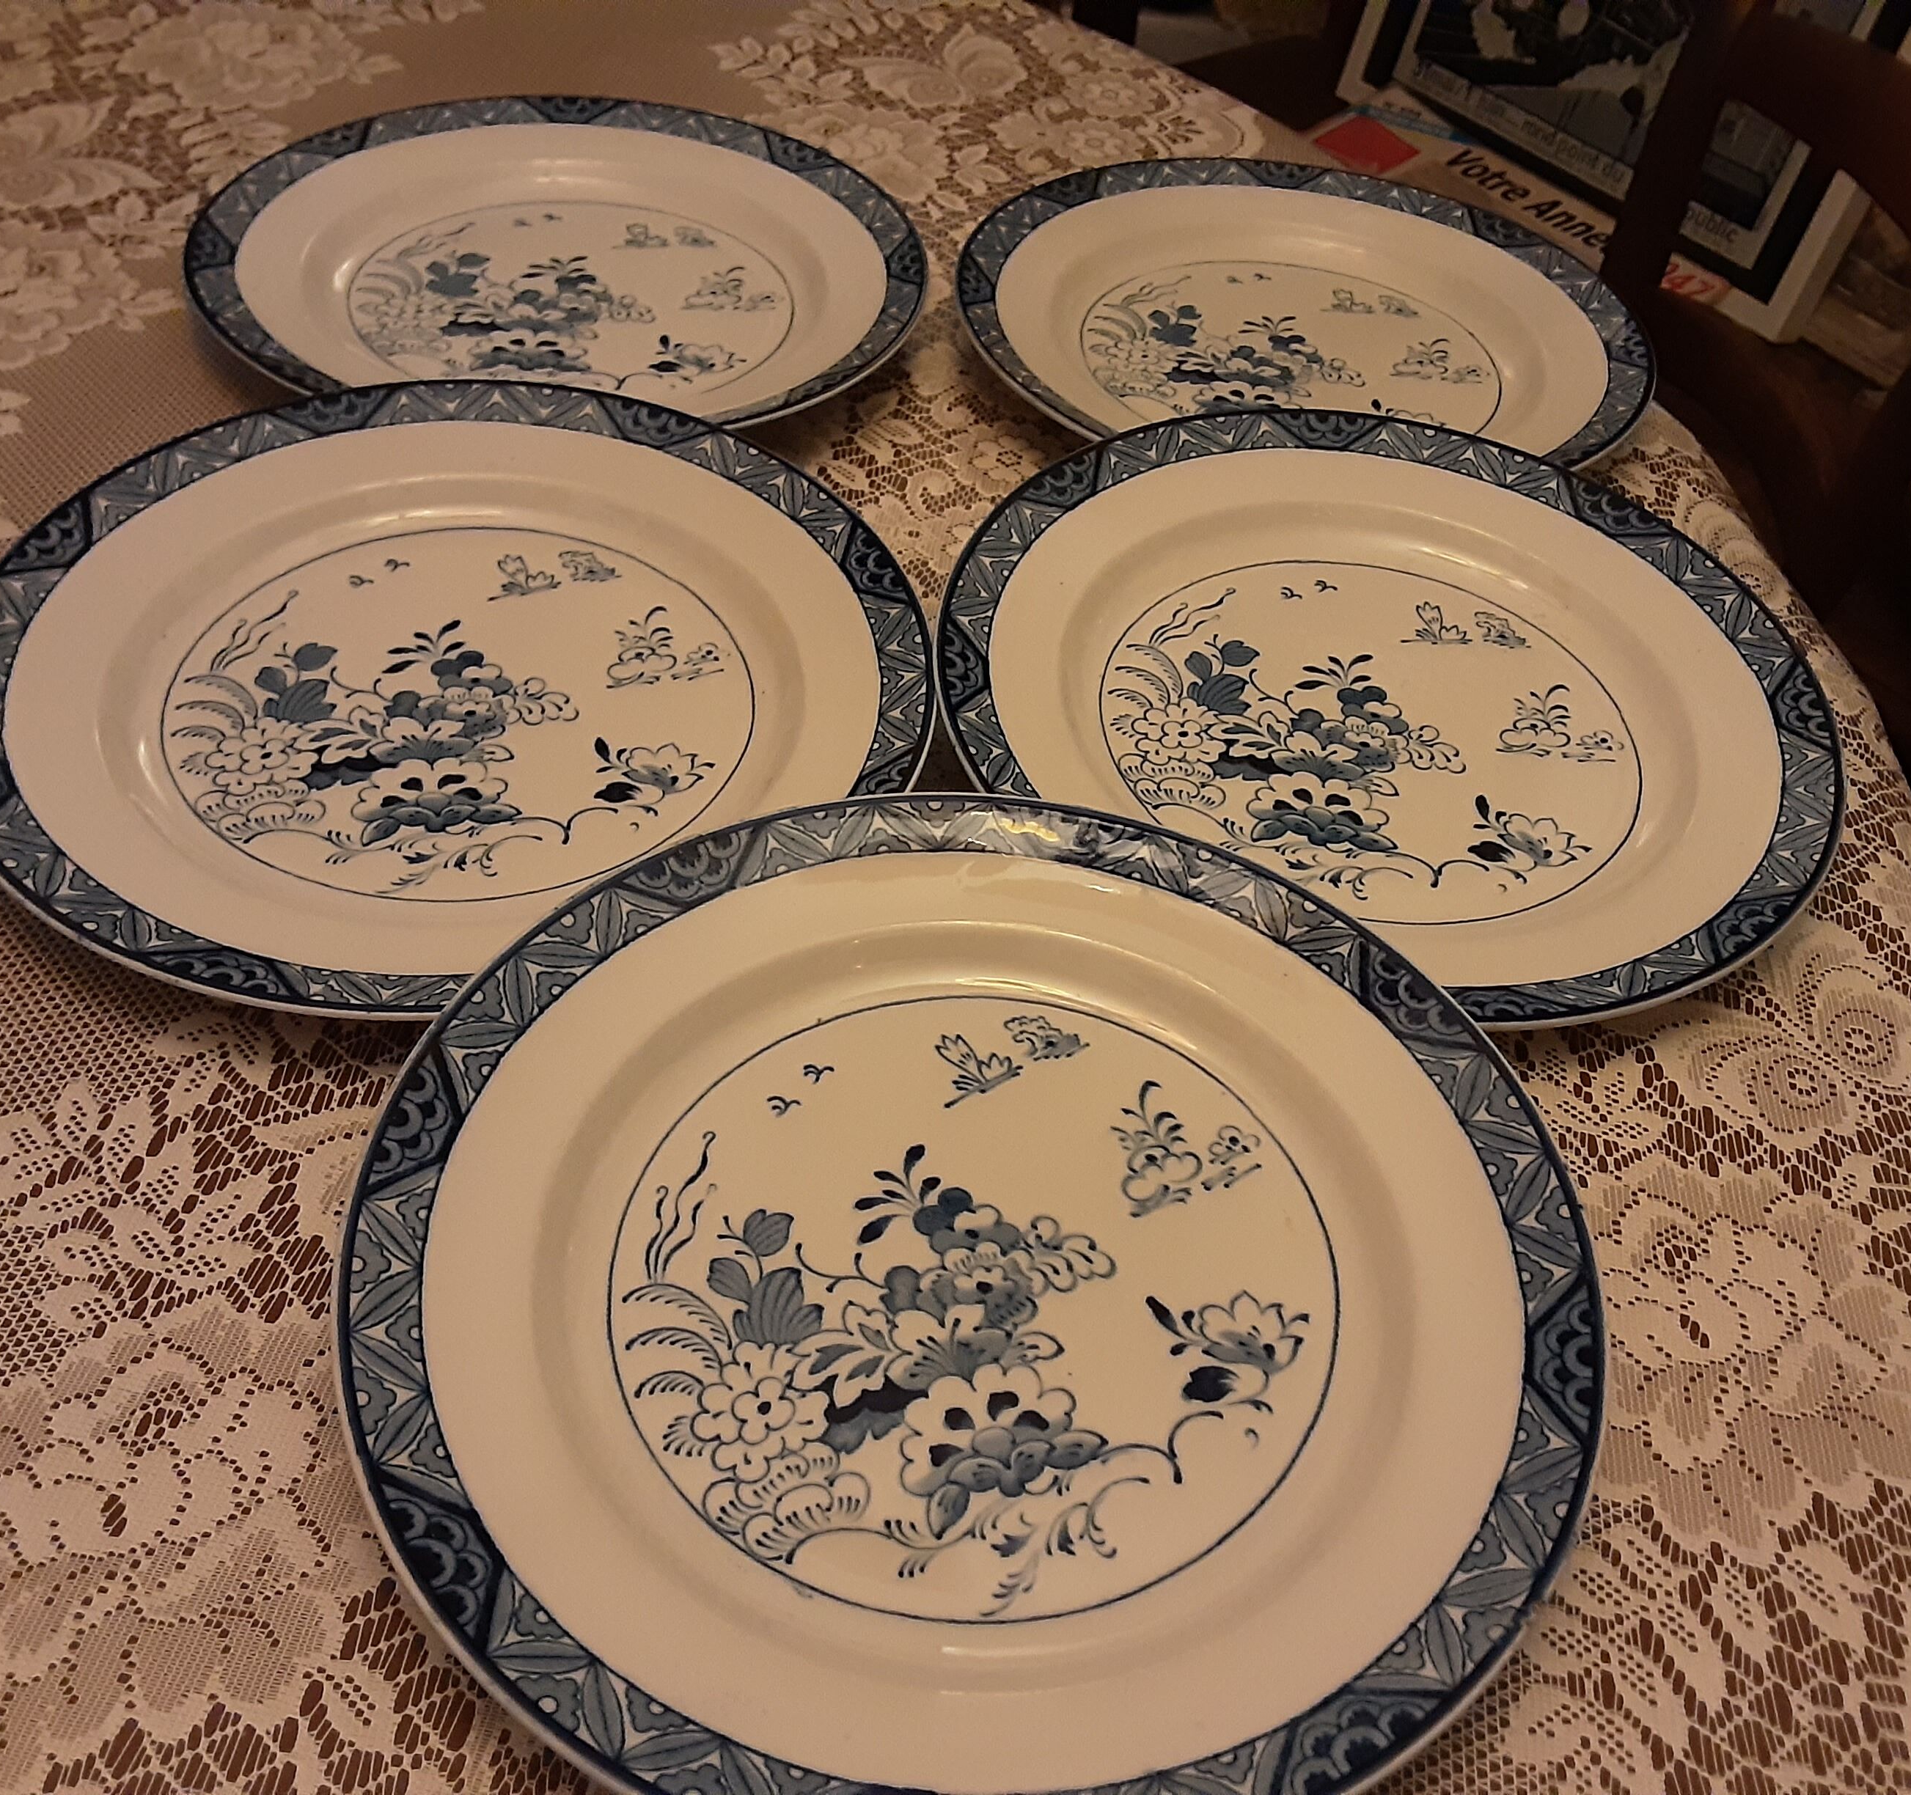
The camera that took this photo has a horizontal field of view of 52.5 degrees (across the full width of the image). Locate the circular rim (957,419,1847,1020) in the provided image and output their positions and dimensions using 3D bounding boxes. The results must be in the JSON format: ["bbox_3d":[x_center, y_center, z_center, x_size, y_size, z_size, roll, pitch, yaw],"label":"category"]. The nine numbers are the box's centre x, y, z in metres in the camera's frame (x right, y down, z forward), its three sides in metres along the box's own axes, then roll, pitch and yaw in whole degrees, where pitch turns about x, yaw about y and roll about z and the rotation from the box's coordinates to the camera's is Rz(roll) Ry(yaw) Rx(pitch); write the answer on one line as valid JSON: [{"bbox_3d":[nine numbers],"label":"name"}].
[{"bbox_3d":[0.119,-0.055,0.550,0.252,0.026,0.252,3,46,-3],"label":"circular rim"}]

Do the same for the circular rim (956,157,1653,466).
[{"bbox_3d":[0.124,-0.205,0.709,0.252,0.026,0.252,3,44,-3],"label":"circular rim"}]

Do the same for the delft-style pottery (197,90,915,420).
[{"bbox_3d":[-0.136,-0.218,0.682,0.252,0.026,0.252,4,44,-4],"label":"delft-style pottery"}]

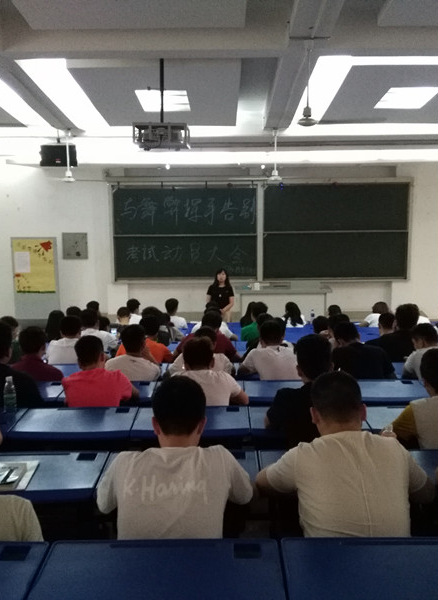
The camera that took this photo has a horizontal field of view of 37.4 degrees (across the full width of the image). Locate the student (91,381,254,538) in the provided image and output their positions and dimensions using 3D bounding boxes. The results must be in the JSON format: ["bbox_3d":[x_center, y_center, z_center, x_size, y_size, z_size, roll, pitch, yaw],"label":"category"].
[{"bbox_3d":[-0.136,0.834,2.180,0.504,1.179,0.750,0,7,0],"label":"student"}]

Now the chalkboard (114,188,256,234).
[{"bbox_3d":[-0.656,-1.682,12.300,2.699,0.879,0.050,0,7,0],"label":"chalkboard"}]

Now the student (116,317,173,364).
[{"bbox_3d":[-0.649,0.729,5.793,0.508,1.216,0.720,0,7,0],"label":"student"}]

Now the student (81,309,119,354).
[{"bbox_3d":[-1.272,0.695,6.700,0.528,1.249,0.720,0,7,0],"label":"student"}]

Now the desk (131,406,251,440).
[{"bbox_3d":[-0.128,0.953,3.274,0.580,0.730,0.380,0,8,0],"label":"desk"}]

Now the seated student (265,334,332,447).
[{"bbox_3d":[0.462,0.770,3.106,0.520,1.250,0.680,0,8,0],"label":"seated student"}]

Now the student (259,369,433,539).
[{"bbox_3d":[0.418,0.820,2.197,0.590,1.200,0.680,0,8,0],"label":"student"}]

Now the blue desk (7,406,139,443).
[{"bbox_3d":[-0.722,0.979,3.363,0.595,0.760,0.351,0,7,0],"label":"blue desk"}]

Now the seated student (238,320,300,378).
[{"bbox_3d":[0.401,0.741,4.935,0.530,1.210,0.680,0,8,0],"label":"seated student"}]

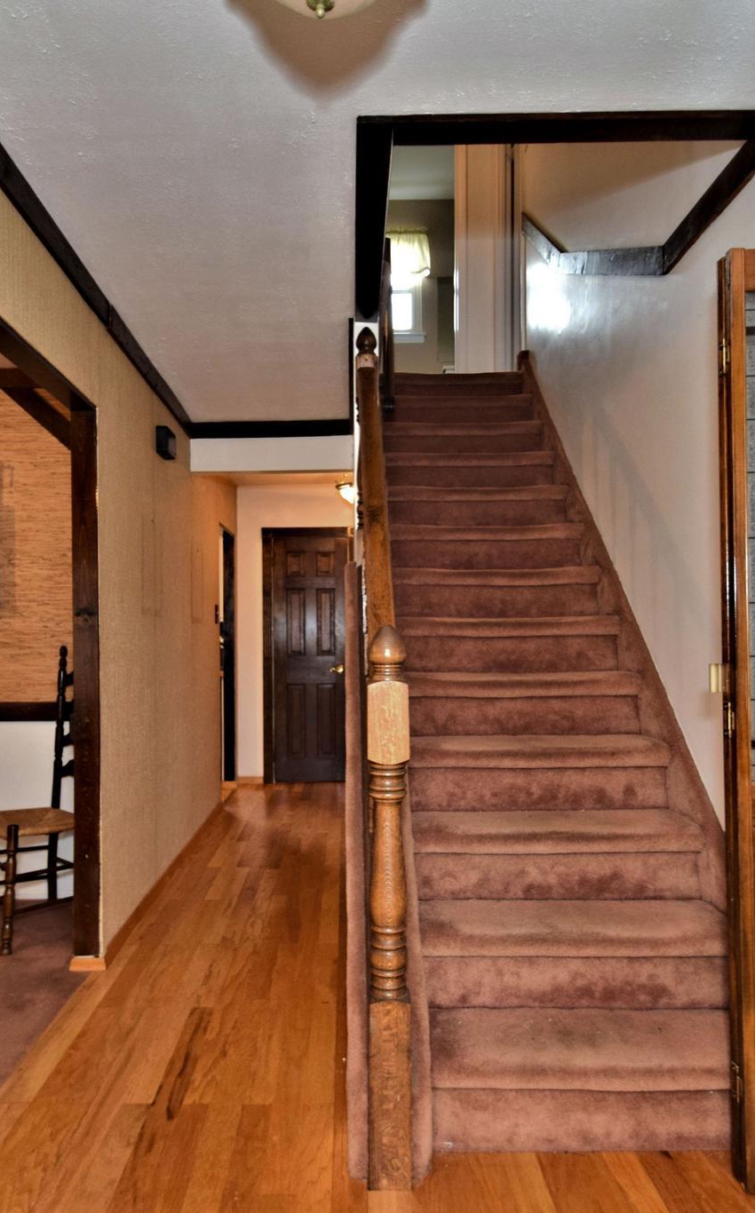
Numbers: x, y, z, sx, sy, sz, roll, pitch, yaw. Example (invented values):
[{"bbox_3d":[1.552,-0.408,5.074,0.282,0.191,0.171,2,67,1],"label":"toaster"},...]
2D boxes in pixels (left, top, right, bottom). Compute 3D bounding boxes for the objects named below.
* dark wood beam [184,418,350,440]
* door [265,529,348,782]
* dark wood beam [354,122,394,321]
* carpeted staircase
[{"bbox_3d":[-0.624,-1.027,4.380,0.960,0.110,0.035,0,-2,-2],"label":"dark wood beam"},{"bbox_3d":[-0.560,0.411,6.180,0.670,2.050,0.060,0,-2,-2],"label":"door"},{"bbox_3d":[-0.026,-1.139,2.390,0.092,0.040,1.120,0,-2,-2],"label":"dark wood beam"},{"bbox_3d":[0.490,-0.060,3.170,0.860,2.730,2.760,0,-2,-2],"label":"carpeted staircase"}]

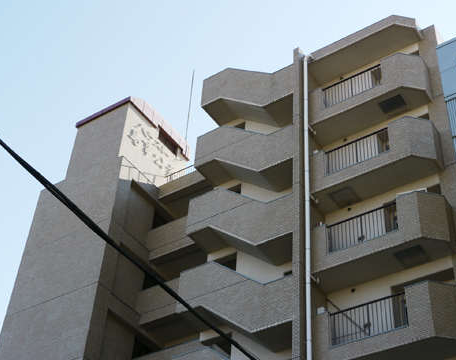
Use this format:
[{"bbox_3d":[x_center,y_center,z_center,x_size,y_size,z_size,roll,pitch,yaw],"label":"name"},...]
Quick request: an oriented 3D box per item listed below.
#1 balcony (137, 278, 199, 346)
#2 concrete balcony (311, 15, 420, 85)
[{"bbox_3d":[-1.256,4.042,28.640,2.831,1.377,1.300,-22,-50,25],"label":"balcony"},{"bbox_3d":[4.193,-4.079,27.264,3.465,0.422,0.949,-22,-50,25],"label":"concrete balcony"}]

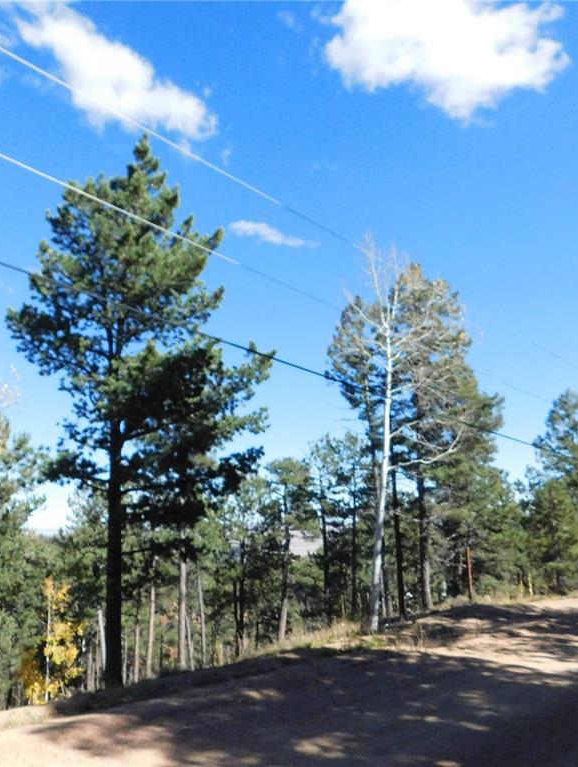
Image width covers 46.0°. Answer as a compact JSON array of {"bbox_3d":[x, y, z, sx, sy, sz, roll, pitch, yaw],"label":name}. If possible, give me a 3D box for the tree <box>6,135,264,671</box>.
[{"bbox_3d":[-2.833,0.087,12.800,4.810,10.450,4.430,1,-12,-12],"label":"tree"}]

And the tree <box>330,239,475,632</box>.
[{"bbox_3d":[2.887,1.031,17.300,3.660,10.080,3.300,-4,-12,9],"label":"tree"}]

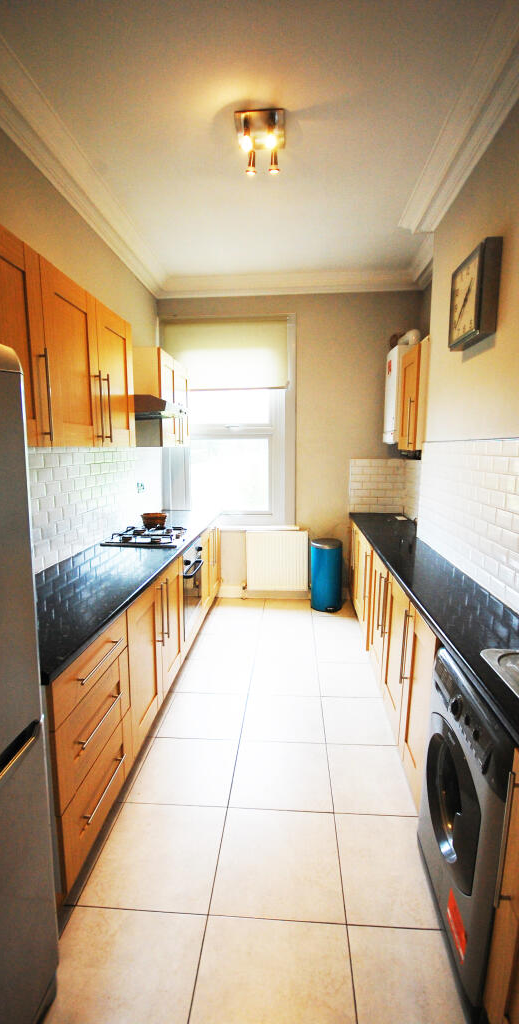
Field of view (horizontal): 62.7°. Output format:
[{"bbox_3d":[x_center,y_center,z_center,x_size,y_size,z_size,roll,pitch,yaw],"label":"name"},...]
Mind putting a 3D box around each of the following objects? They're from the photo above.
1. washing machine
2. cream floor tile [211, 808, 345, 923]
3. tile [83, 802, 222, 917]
[{"bbox_3d":[0.906,0.979,1.351,0.560,0.850,0.595,1,9,5],"label":"washing machine"},{"bbox_3d":[0.076,1.343,1.649,0.464,0.010,0.439,0,9,4],"label":"cream floor tile"},{"bbox_3d":[-0.396,1.352,1.700,0.465,0.010,0.450,1,9,4],"label":"tile"}]

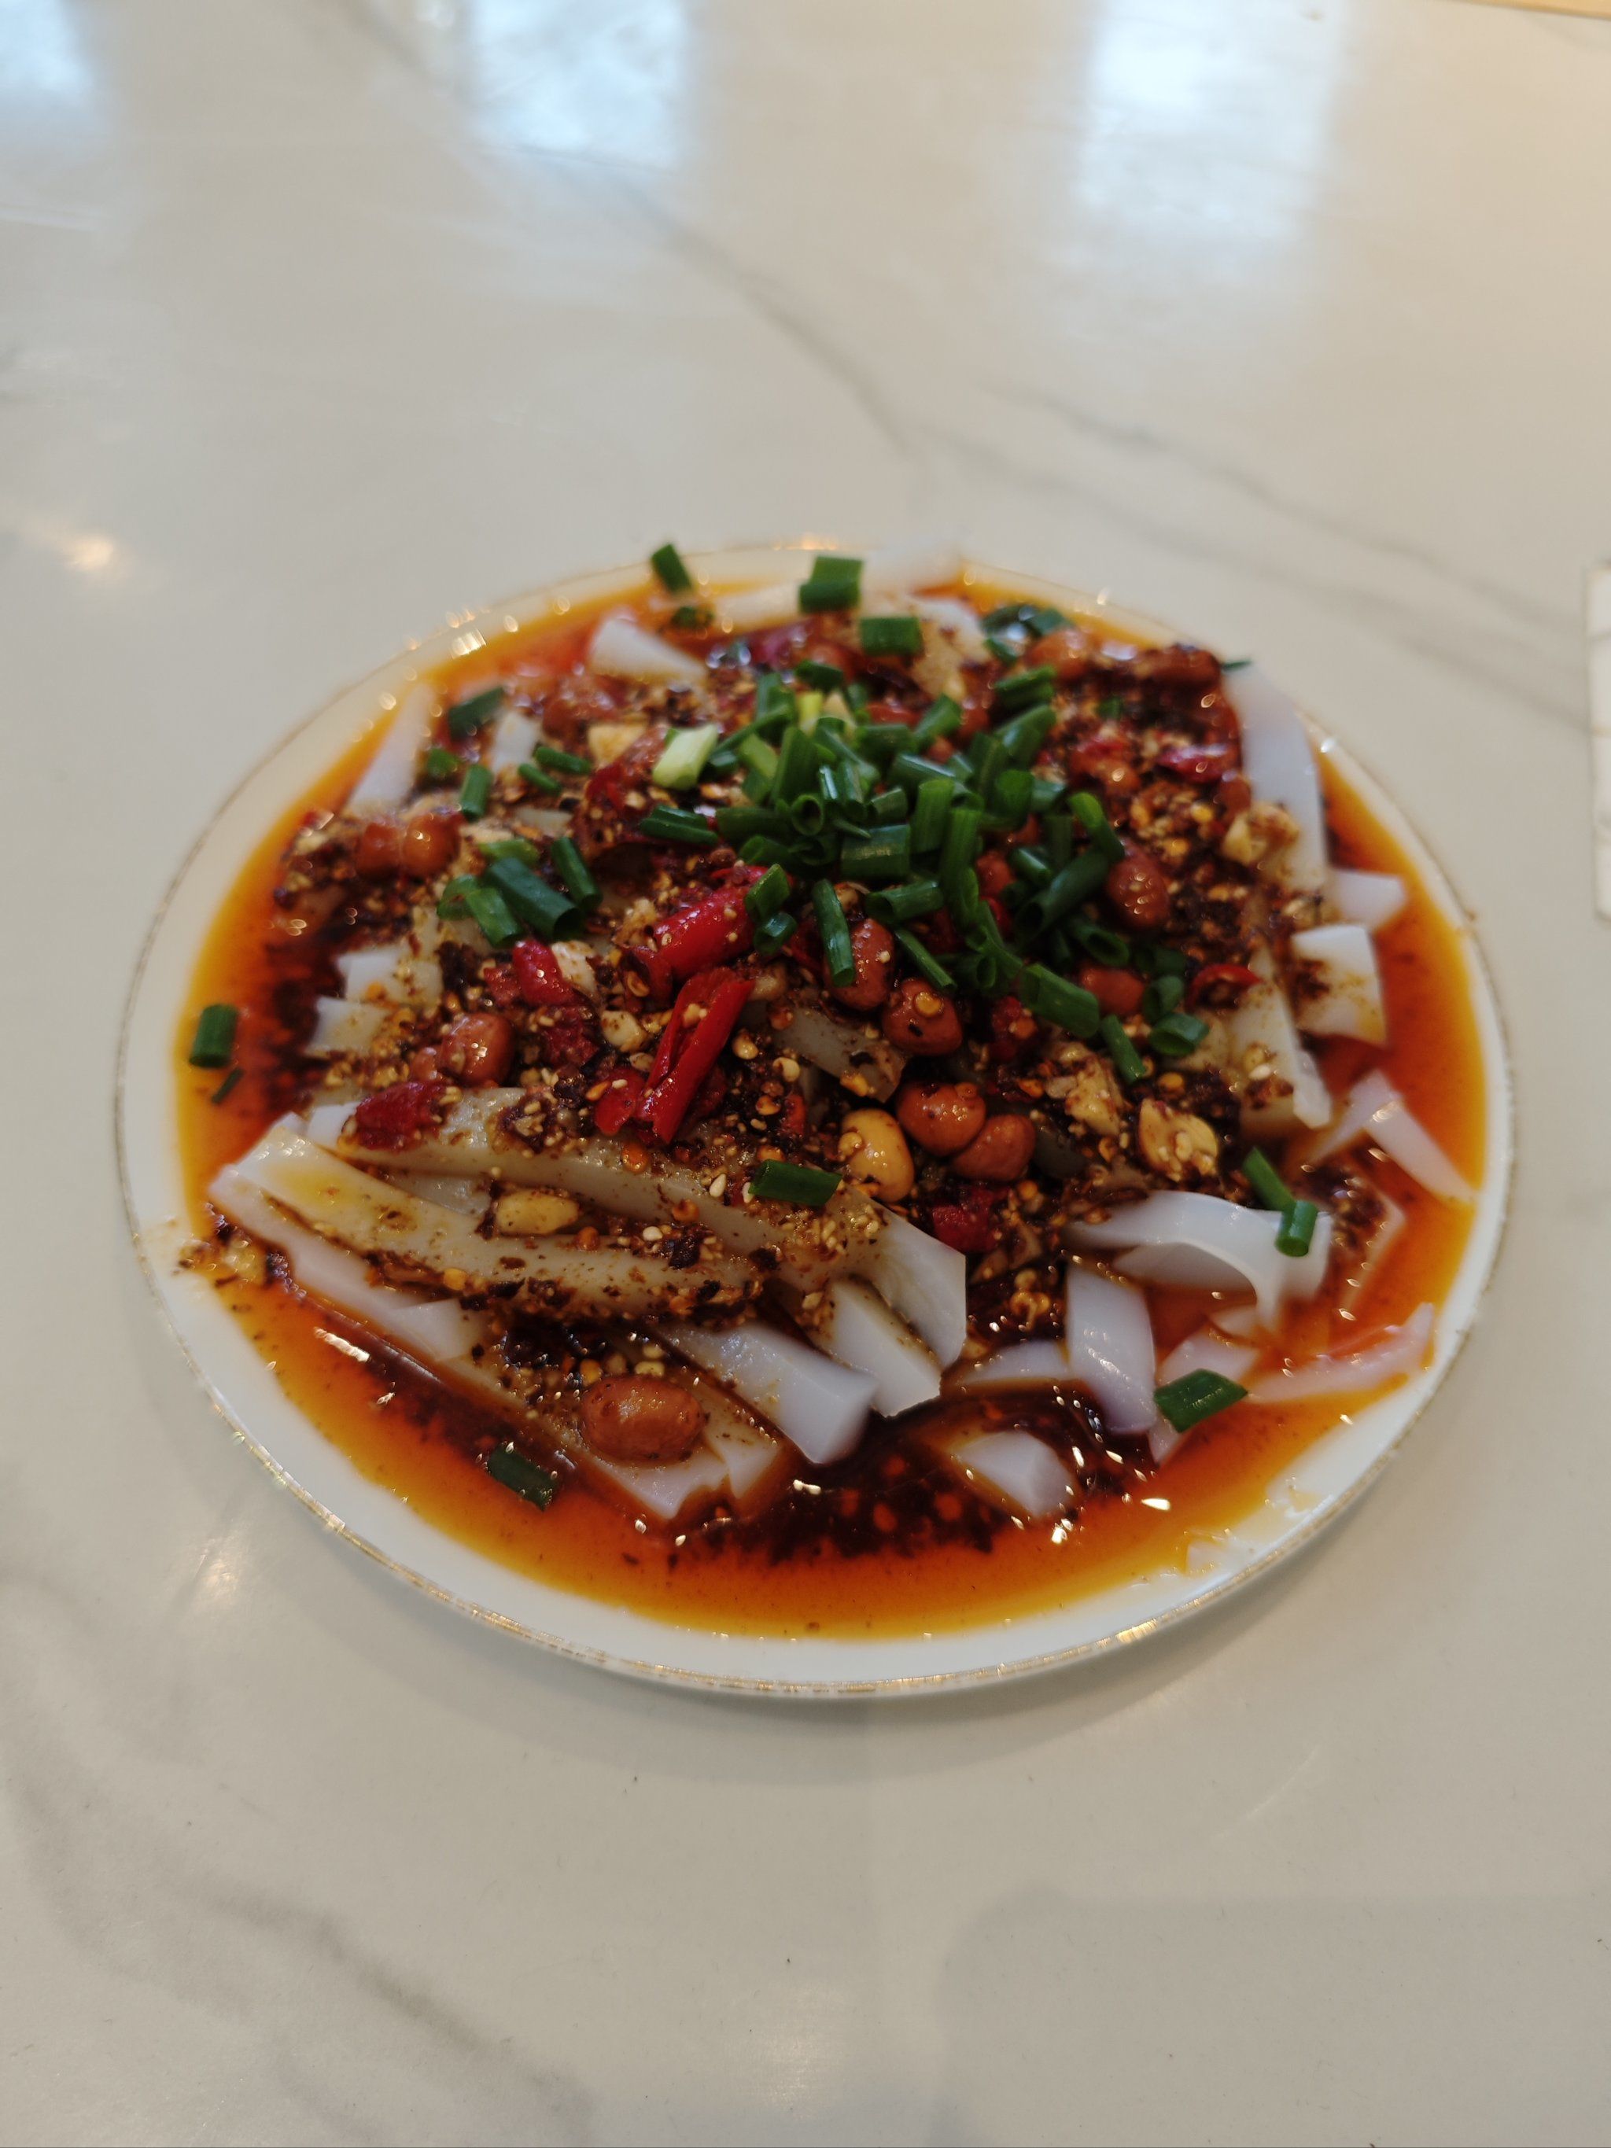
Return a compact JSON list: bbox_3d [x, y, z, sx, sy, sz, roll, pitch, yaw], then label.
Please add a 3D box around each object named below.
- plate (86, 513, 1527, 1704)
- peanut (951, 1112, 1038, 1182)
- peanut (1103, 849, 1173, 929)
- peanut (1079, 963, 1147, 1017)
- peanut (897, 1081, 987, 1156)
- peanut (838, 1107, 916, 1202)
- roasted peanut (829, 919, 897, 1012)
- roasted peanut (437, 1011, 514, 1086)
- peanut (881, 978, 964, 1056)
[{"bbox_3d":[0.002,-0.007,0.254,0.212,0.026,0.212,0,56,0],"label":"plate"},{"bbox_3d":[0.026,0.010,0.213,0.013,0.009,0.010,-27,60,-17],"label":"peanut"},{"bbox_3d":[0.051,-0.029,0.236,0.010,0.009,0.014,-6,56,-4],"label":"peanut"},{"bbox_3d":[0.045,-0.012,0.229,0.013,0.009,0.009,19,58,13],"label":"peanut"},{"bbox_3d":[0.019,0.006,0.215,0.013,0.010,0.011,8,56,6],"label":"peanut"},{"bbox_3d":[0.010,0.011,0.212,0.010,0.009,0.015,-14,57,-9],"label":"peanut"},{"bbox_3d":[0.008,-0.016,0.228,0.011,0.009,0.015,9,57,7],"label":"roasted peanut"},{"bbox_3d":[-0.047,-0.004,0.224,0.013,0.010,0.011,-15,57,-9],"label":"roasted peanut"},{"bbox_3d":[0.017,-0.008,0.223,0.011,0.010,0.013,-24,59,-15],"label":"peanut"}]

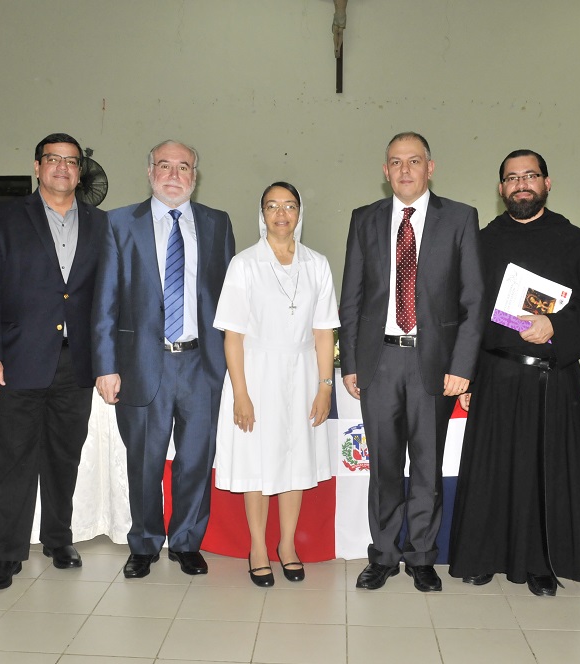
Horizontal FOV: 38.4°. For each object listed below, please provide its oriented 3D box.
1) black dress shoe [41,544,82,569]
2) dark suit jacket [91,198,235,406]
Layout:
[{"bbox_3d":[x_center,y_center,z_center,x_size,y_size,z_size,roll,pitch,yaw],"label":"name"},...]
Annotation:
[{"bbox_3d":[-0.957,0.896,3.490,0.105,0.105,0.292,-3,6,-33],"label":"black dress shoe"},{"bbox_3d":[-0.503,-0.130,3.312,0.580,0.820,0.330,0,5,-12],"label":"dark suit jacket"}]

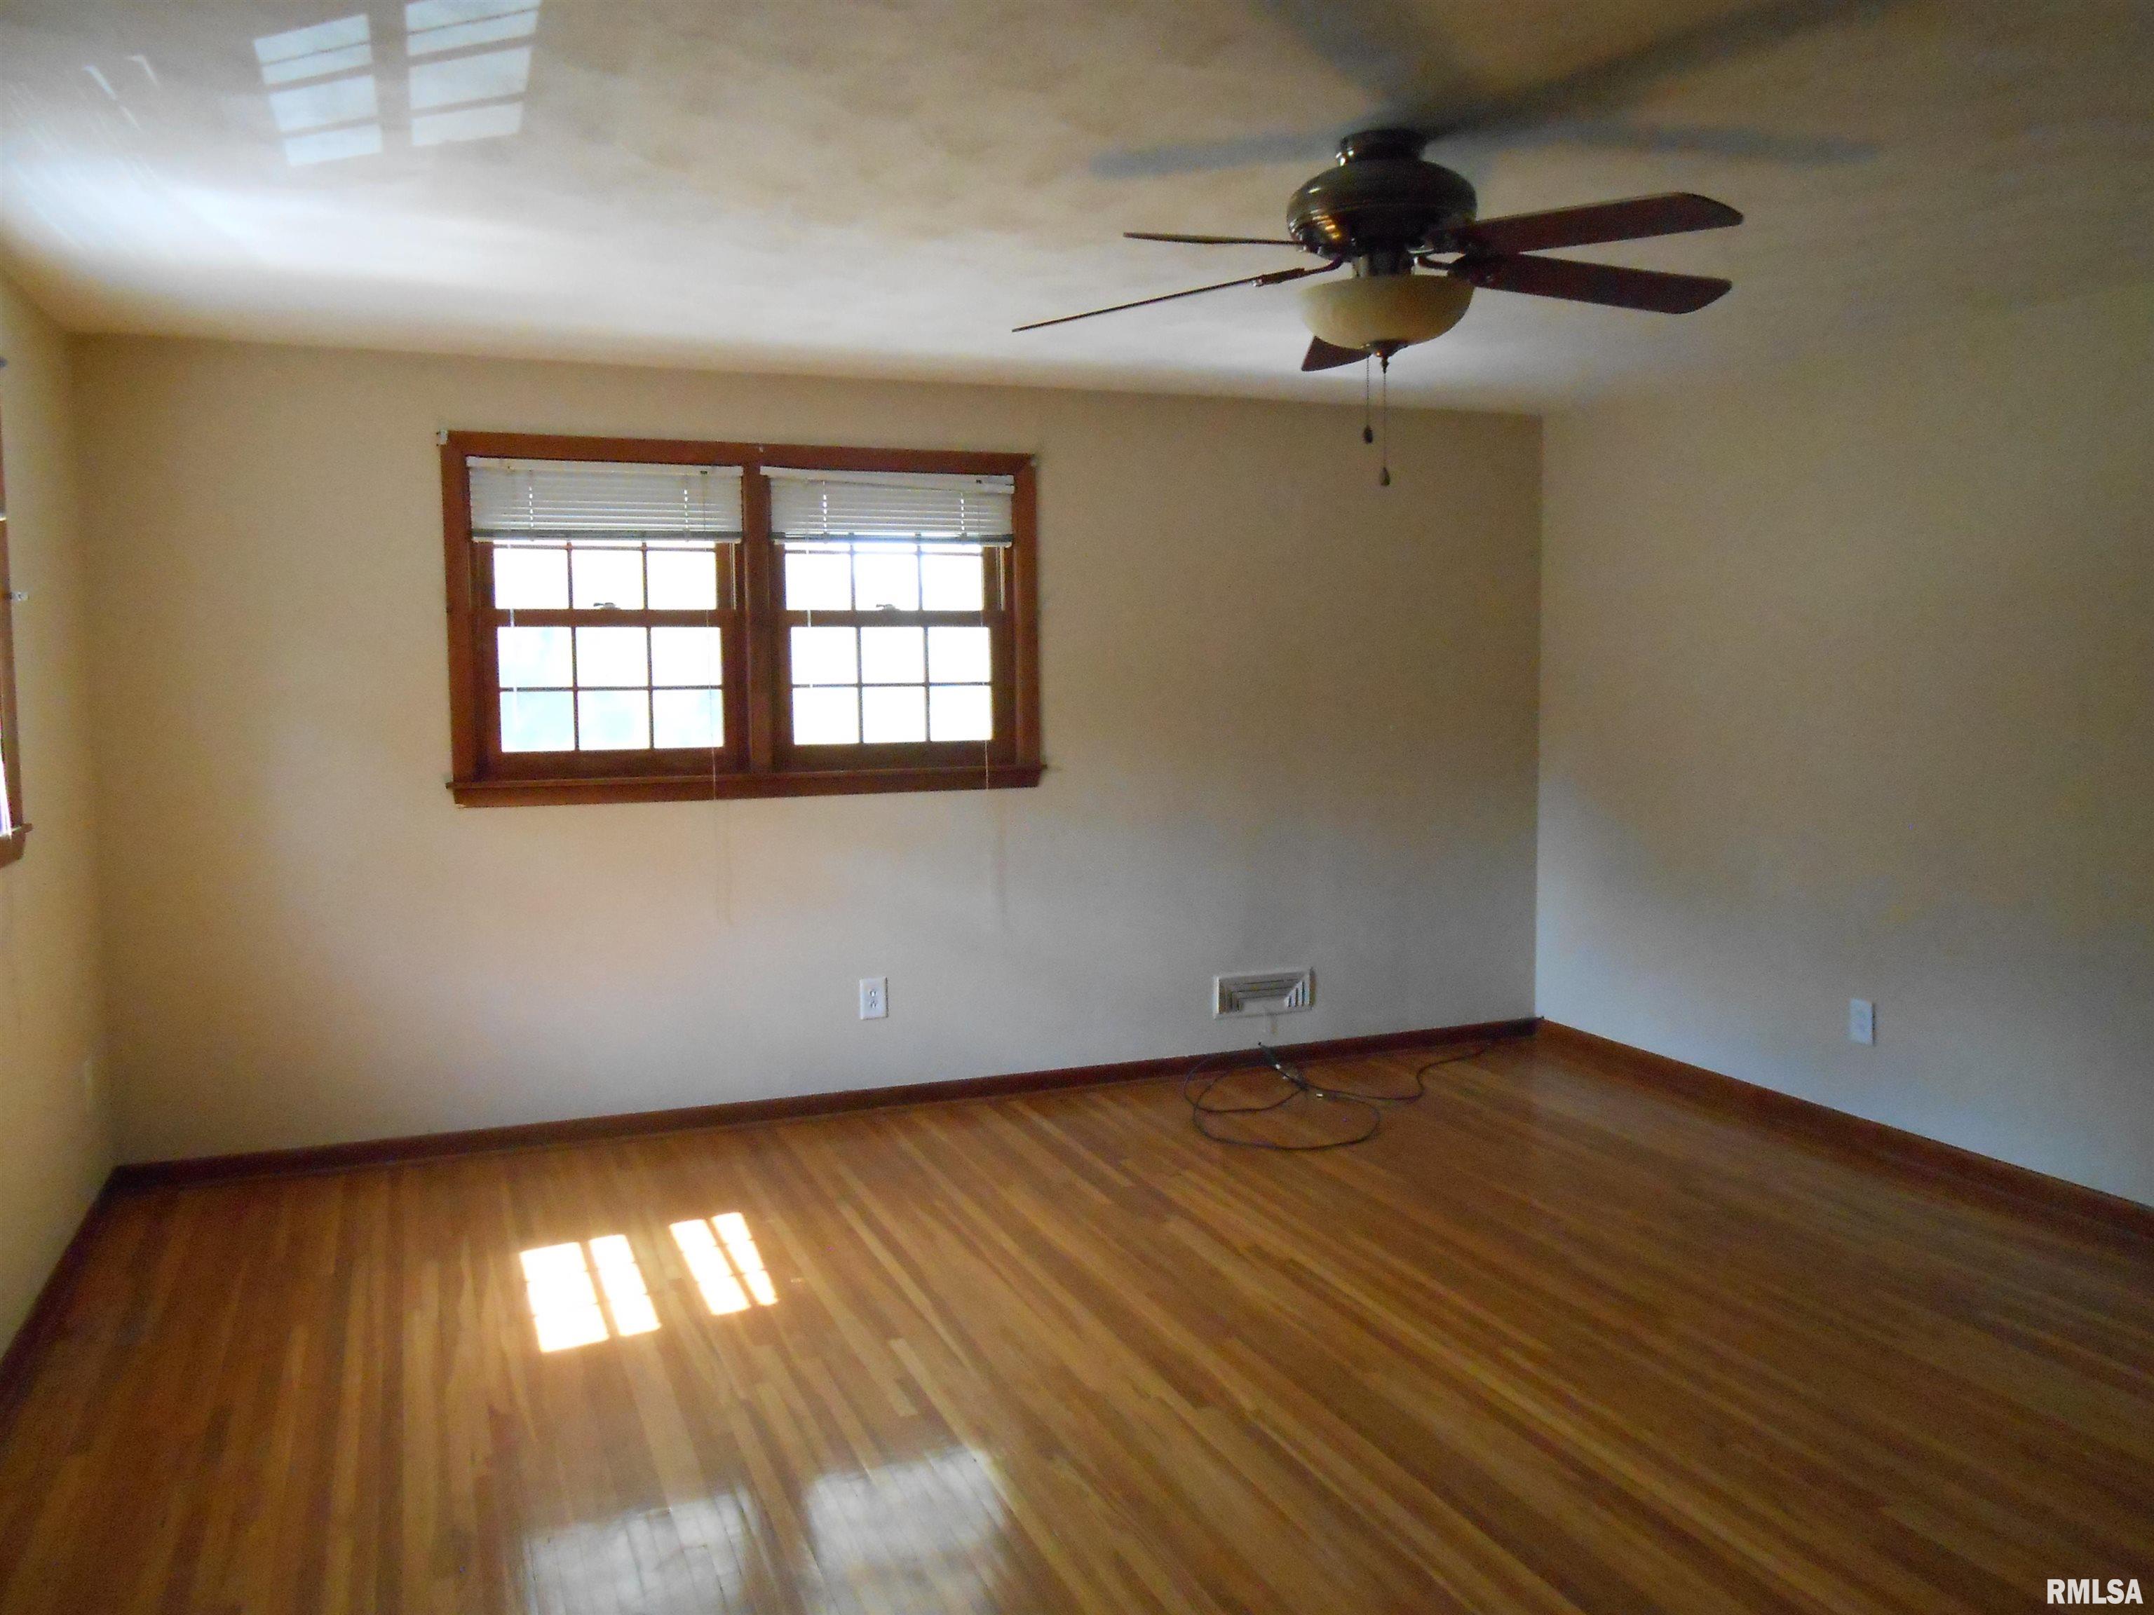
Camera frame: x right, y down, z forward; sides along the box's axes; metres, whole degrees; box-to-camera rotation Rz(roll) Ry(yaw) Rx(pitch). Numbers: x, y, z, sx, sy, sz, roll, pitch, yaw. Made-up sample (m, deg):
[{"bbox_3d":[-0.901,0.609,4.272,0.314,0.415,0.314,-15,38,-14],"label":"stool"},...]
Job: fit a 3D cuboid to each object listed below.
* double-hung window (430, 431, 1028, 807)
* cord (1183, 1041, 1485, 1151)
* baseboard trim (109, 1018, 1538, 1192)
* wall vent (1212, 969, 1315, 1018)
[{"bbox_3d":[-0.952,-0.559,4.869,1.798,1.048,0.080,-2,5,-21],"label":"double-hung window"},{"bbox_3d":[0.982,0.895,5.294,1.324,0.100,0.867,-2,5,-21],"label":"cord"},{"bbox_3d":[-0.431,0.923,5.202,4.637,0.084,0.022,-2,5,-21],"label":"baseboard trim"},{"bbox_3d":[0.644,0.643,5.604,0.384,0.143,0.025,-2,5,-21],"label":"wall vent"}]

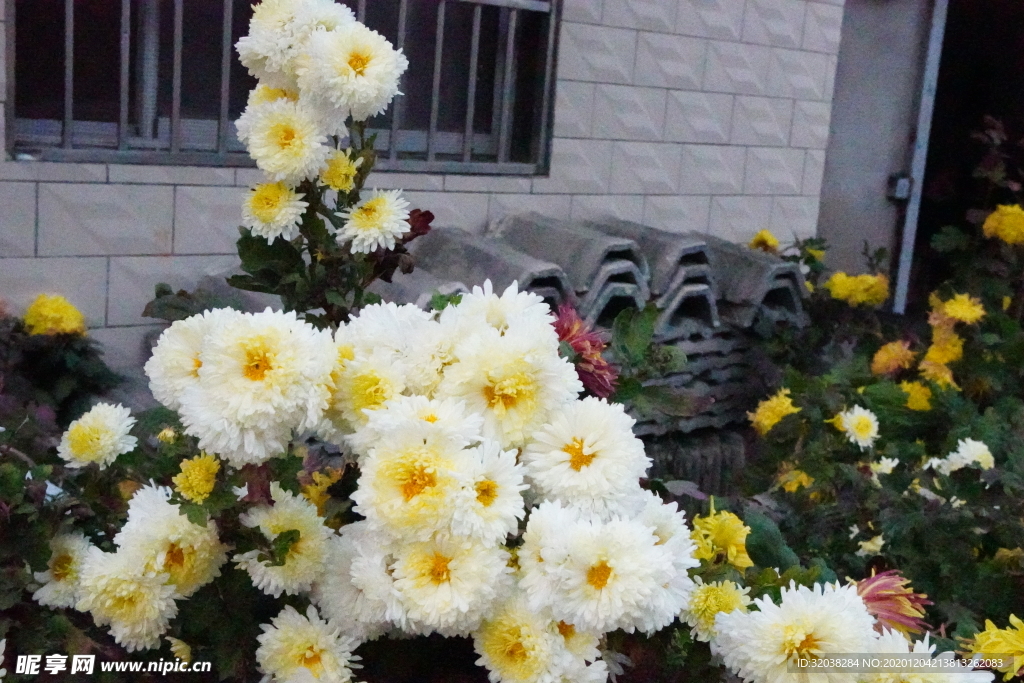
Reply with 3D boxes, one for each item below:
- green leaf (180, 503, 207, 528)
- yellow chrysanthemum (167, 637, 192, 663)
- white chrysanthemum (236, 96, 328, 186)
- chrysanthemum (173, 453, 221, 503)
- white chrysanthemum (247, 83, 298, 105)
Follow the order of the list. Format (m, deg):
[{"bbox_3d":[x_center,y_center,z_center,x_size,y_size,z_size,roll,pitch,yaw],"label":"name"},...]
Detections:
[{"bbox_3d":[-0.248,0.136,1.090,0.024,0.024,0.009,2,-32,-12],"label":"green leaf"},{"bbox_3d":[-0.262,0.244,1.100,0.026,0.026,0.020,2,-23,-13],"label":"yellow chrysanthemum"},{"bbox_3d":[-0.189,-0.165,1.150,0.080,0.074,0.050,2,1,-10],"label":"white chrysanthemum"},{"bbox_3d":[-0.249,0.108,1.100,0.040,0.042,0.030,0,-16,-18],"label":"chrysanthemum"},{"bbox_3d":[-0.201,-0.209,1.200,0.055,0.050,0.033,7,-25,13],"label":"white chrysanthemum"}]

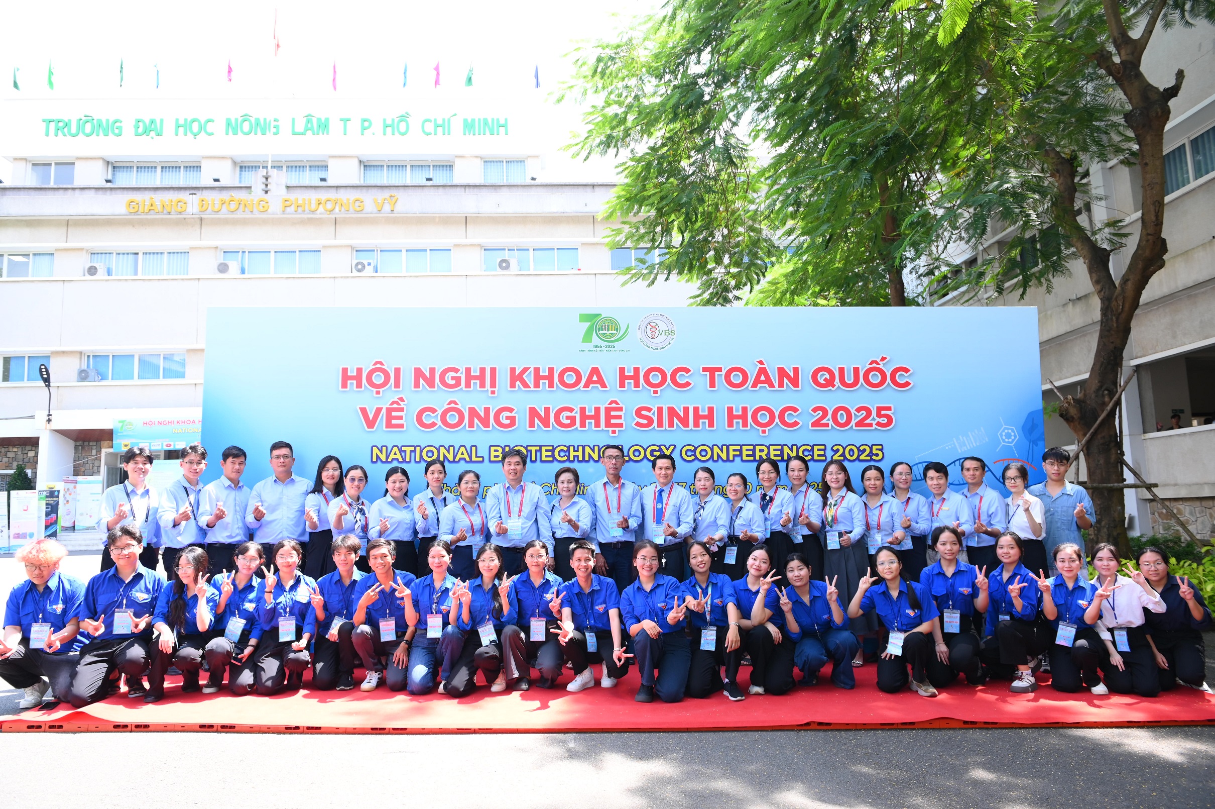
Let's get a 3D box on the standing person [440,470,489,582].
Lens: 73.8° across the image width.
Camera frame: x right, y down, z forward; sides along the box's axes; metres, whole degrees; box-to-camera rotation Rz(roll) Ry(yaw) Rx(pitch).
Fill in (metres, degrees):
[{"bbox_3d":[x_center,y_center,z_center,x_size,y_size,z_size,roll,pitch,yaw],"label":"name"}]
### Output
[{"bbox_3d":[-1.179,1.299,6.637,0.440,1.545,0.320,3,-8,-32],"label":"standing person"}]

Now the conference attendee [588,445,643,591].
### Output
[{"bbox_3d":[0.066,1.201,6.579,0.500,1.743,0.420,-1,-7,0],"label":"conference attendee"}]

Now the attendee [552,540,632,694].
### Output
[{"bbox_3d":[-0.119,1.477,5.803,0.600,1.003,0.720,-2,-7,3],"label":"attendee"}]

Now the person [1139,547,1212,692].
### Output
[{"bbox_3d":[4.015,1.495,5.721,0.490,0.965,0.620,-6,-9,38],"label":"person"}]

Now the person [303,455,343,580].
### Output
[{"bbox_3d":[-2.287,1.240,6.556,0.440,1.666,0.350,2,-8,-20],"label":"person"}]

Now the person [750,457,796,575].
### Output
[{"bbox_3d":[1.349,1.269,6.672,0.480,1.631,0.420,-6,-9,33],"label":"person"}]

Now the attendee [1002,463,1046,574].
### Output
[{"bbox_3d":[3.295,1.252,6.395,0.400,1.582,0.340,-5,-8,32],"label":"attendee"}]

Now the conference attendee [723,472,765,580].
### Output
[{"bbox_3d":[1.102,1.298,6.504,0.430,1.502,0.330,-6,-8,35],"label":"conference attendee"}]

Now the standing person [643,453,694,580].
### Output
[{"bbox_3d":[0.509,1.262,6.728,0.460,1.697,0.360,-2,-7,13],"label":"standing person"}]

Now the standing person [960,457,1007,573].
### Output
[{"bbox_3d":[3.127,1.248,6.691,0.460,1.624,0.320,-6,-8,38],"label":"standing person"}]

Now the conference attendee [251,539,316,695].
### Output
[{"bbox_3d":[-2.332,1.496,5.842,0.480,1.028,0.620,1,-7,-19],"label":"conference attendee"}]

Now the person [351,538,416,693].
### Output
[{"bbox_3d":[-1.621,1.487,5.845,0.500,1.021,0.650,1,-8,-14],"label":"person"}]

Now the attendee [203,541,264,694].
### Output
[{"bbox_3d":[-2.695,1.495,5.856,0.460,1.008,0.620,1,-7,-18],"label":"attendee"}]

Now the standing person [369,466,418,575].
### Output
[{"bbox_3d":[-1.759,1.299,6.651,0.440,1.582,0.360,3,-8,-24],"label":"standing person"}]

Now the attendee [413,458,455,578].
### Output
[{"bbox_3d":[-1.405,1.268,6.642,0.460,1.625,0.420,0,-7,-13],"label":"attendee"}]

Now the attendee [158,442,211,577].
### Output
[{"bbox_3d":[-3.305,1.171,6.298,0.470,1.747,0.340,4,-8,-38],"label":"attendee"}]

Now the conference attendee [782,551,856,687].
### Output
[{"bbox_3d":[1.527,1.546,5.879,0.540,0.921,0.620,-3,-8,14],"label":"conference attendee"}]

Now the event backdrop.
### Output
[{"bbox_3d":[0.134,0.628,7.121,7.362,2.990,0.180,0,-6,0],"label":"event backdrop"}]

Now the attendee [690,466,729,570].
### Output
[{"bbox_3d":[0.853,1.316,6.701,0.420,1.584,0.360,-4,-8,26],"label":"attendee"}]

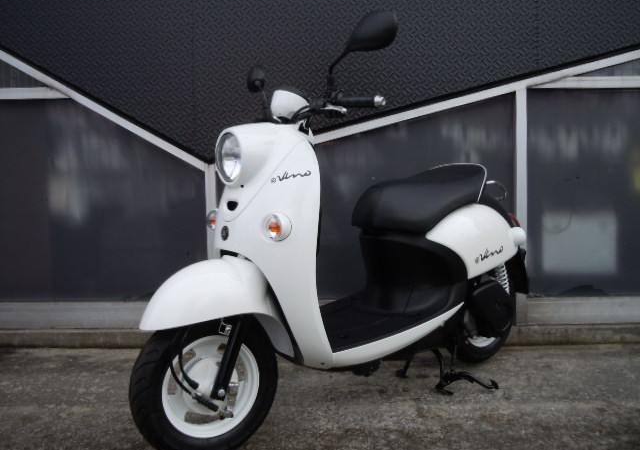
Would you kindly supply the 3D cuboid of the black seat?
[{"bbox_3d":[0.327,-0.096,2.114,0.550,0.230,0.260,-3,4,-38],"label":"black seat"}]

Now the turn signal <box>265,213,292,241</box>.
[{"bbox_3d":[-0.107,0.006,1.579,0.074,0.074,0.055,3,5,44],"label":"turn signal"}]

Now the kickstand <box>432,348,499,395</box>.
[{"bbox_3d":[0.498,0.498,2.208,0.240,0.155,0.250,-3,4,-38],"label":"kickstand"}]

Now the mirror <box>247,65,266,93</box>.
[{"bbox_3d":[-0.217,-0.494,2.070,0.050,0.100,0.130,-2,4,-17],"label":"mirror"}]

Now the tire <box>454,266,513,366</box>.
[{"bbox_3d":[0.613,0.326,2.358,0.415,0.415,0.095,-3,4,-38],"label":"tire"}]

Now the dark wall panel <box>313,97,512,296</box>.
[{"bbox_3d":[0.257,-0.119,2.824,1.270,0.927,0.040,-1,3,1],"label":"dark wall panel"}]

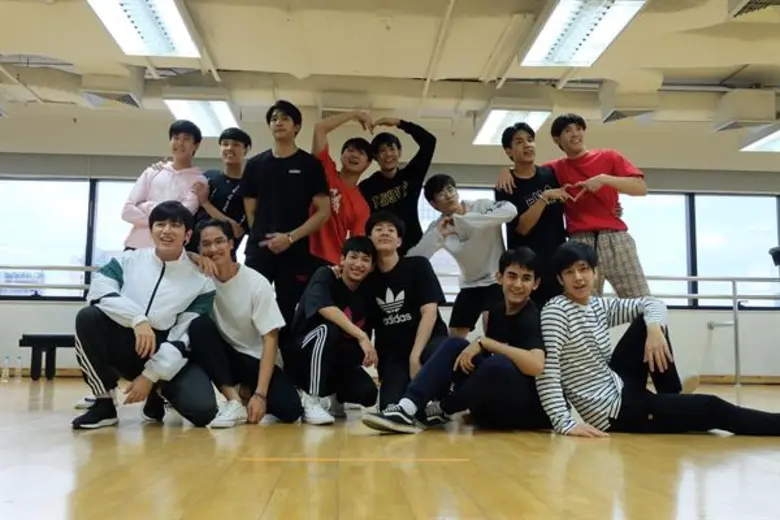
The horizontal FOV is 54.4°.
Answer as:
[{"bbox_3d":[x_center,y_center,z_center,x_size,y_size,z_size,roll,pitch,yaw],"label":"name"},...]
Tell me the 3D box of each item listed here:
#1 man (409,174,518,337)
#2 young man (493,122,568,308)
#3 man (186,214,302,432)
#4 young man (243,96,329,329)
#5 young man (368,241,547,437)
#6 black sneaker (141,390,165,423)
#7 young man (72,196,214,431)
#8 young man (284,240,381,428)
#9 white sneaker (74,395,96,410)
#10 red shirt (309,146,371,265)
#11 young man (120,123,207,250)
[{"bbox_3d":[0.413,0.175,4.258,0.640,1.370,0.420,0,-6,5],"label":"man"},{"bbox_3d":[0.772,0.030,4.224,0.520,1.660,0.360,3,-7,-20],"label":"young man"},{"bbox_3d":[-0.714,0.288,3.730,0.580,1.000,0.700,-2,-7,22],"label":"man"},{"bbox_3d":[-0.568,-0.039,4.160,0.520,1.750,0.360,0,-6,5],"label":"young man"},{"bbox_3d":[0.306,0.354,3.442,0.800,0.830,0.540,5,-8,-32],"label":"young man"},{"bbox_3d":[-1.143,0.674,3.666,0.100,0.120,0.280,2,33,-15],"label":"black sneaker"},{"bbox_3d":[-1.173,0.246,3.674,0.640,1.060,0.640,0,-7,10],"label":"young man"},{"bbox_3d":[-0.283,0.337,3.806,0.540,0.930,0.660,2,-7,-10],"label":"young man"},{"bbox_3d":[-1.687,0.795,4.316,0.280,0.105,0.100,4,-7,-30],"label":"white sneaker"},{"bbox_3d":[-0.302,-0.314,4.362,0.460,0.680,0.270,7,-6,-4],"label":"red shirt"},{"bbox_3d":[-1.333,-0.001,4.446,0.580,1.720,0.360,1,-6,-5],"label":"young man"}]

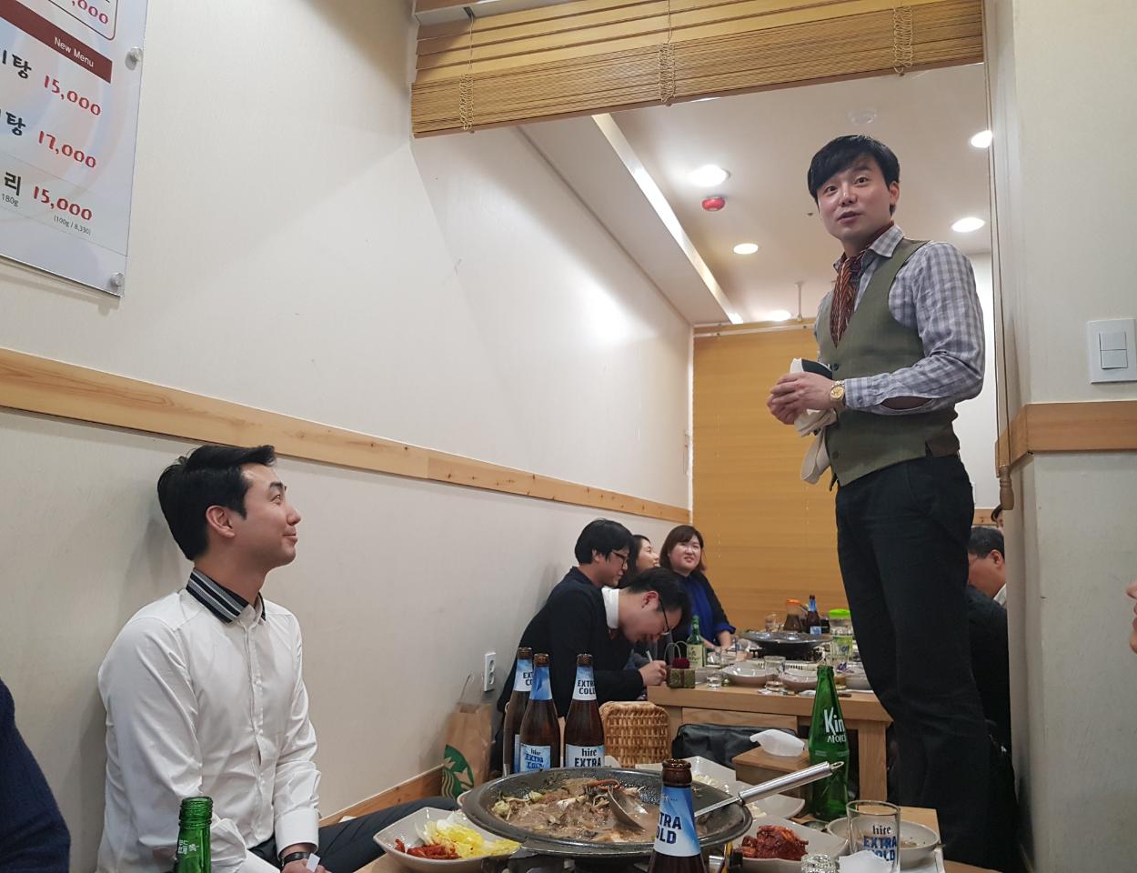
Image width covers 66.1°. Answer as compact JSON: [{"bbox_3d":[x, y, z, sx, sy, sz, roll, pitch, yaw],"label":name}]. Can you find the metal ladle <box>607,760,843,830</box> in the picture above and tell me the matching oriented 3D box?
[{"bbox_3d":[0.206,0.469,1.163,0.320,0.078,0.085,-9,-4,-19],"label":"metal ladle"}]

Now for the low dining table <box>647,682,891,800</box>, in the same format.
[{"bbox_3d":[0.764,1.053,3.305,0.760,0.320,1.200,0,-7,14],"label":"low dining table"}]

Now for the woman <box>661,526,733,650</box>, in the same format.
[{"bbox_3d":[0.585,0.859,4.093,0.480,0.890,0.540,7,-9,-35],"label":"woman"}]

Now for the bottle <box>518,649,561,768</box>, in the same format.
[{"bbox_3d":[-0.049,0.505,1.479,0.071,0.262,0.071,2,-7,0],"label":"bottle"}]

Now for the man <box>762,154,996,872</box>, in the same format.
[{"bbox_3d":[0.679,0.155,1.953,0.430,1.755,0.490,4,-7,-15],"label":"man"}]

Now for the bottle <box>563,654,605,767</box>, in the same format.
[{"bbox_3d":[0.025,0.507,1.491,0.071,0.262,0.071,2,-7,0],"label":"bottle"}]

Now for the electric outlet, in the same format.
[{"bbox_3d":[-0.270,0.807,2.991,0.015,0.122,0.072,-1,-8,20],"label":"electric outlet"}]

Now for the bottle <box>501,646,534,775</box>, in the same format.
[{"bbox_3d":[-0.081,0.513,1.559,0.071,0.262,0.071,2,-7,0],"label":"bottle"}]

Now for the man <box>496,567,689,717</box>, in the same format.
[{"bbox_3d":[0.100,0.802,3.033,0.640,0.710,0.560,-1,-8,17],"label":"man"}]

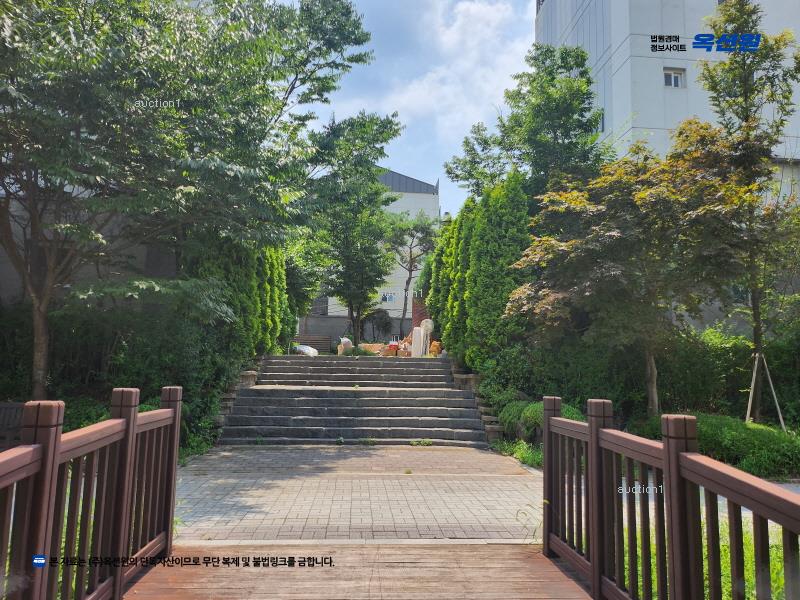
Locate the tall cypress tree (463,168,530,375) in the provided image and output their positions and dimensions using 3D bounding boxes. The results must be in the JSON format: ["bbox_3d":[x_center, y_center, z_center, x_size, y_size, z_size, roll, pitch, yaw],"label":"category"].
[{"bbox_3d":[2.457,-0.751,13.956,1.600,5.160,1.600,2,-6,-4],"label":"tall cypress tree"}]

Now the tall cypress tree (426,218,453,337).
[{"bbox_3d":[1.577,-0.551,18.127,1.350,4.580,1.350,2,-6,-4],"label":"tall cypress tree"}]

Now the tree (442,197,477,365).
[{"bbox_3d":[1.941,-0.601,16.043,1.400,4.900,1.400,2,-6,-4],"label":"tree"}]

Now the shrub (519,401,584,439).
[{"bbox_3d":[2.792,2.223,10.234,1.200,0.690,1.050,2,-6,-4],"label":"shrub"}]

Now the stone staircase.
[{"bbox_3d":[-0.930,1.940,11.650,4.800,1.480,3.750,1,-4,-2],"label":"stone staircase"}]

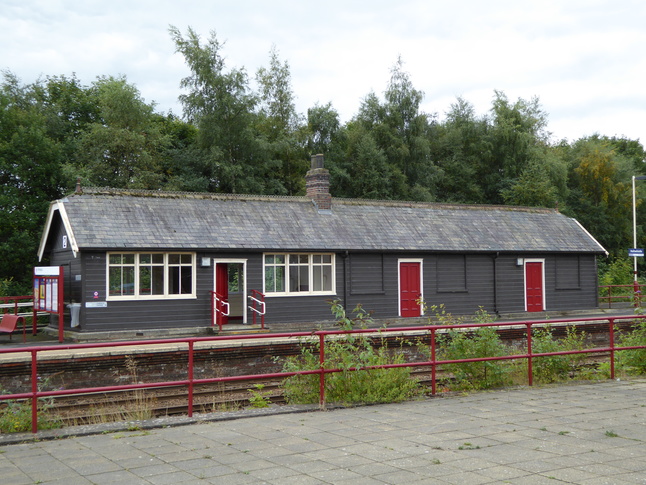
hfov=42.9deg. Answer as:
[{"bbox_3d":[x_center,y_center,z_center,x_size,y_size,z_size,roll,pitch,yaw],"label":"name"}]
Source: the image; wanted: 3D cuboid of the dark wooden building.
[{"bbox_3d":[1.518,-0.124,31.402,22.968,6.296,4.701,1,-3,-32],"label":"dark wooden building"}]

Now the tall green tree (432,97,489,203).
[{"bbox_3d":[8.047,-2.427,47.299,3.700,12.059,3.700,-1,-2,10],"label":"tall green tree"}]

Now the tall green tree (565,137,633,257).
[{"bbox_3d":[18.151,-1.622,53.666,4.800,10.672,4.800,-2,-2,19],"label":"tall green tree"}]

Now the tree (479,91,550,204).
[{"bbox_3d":[11.732,-2.800,49.654,4.500,12.887,4.500,-1,-2,13],"label":"tree"}]

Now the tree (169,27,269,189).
[{"bbox_3d":[-4.824,-3.462,39.188,5.000,13.847,5.000,-1,-2,-7],"label":"tree"}]

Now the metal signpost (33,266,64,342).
[{"bbox_3d":[-8.352,1.846,25.008,0.150,2.150,3.250,1,-3,-32],"label":"metal signpost"}]

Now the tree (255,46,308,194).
[{"bbox_3d":[-2.014,-3.235,41.551,3.400,13.502,3.400,-1,-2,-3],"label":"tree"}]

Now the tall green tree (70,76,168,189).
[{"bbox_3d":[-8.881,-1.962,35.947,4.800,10.704,4.800,0,-2,-14],"label":"tall green tree"}]

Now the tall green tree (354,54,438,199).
[{"bbox_3d":[4.083,-3.331,44.830,4.800,13.781,4.800,-1,-2,5],"label":"tall green tree"}]

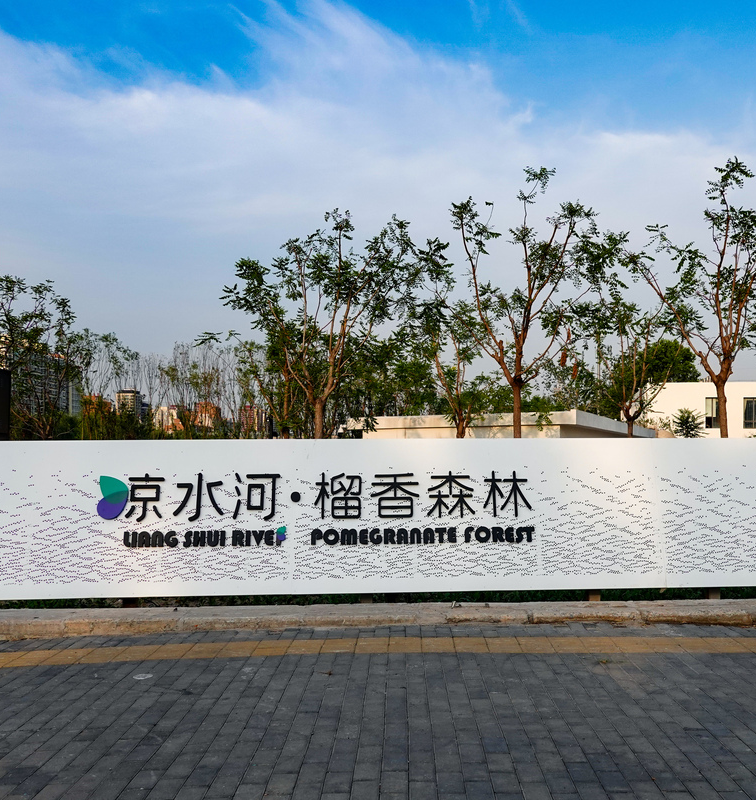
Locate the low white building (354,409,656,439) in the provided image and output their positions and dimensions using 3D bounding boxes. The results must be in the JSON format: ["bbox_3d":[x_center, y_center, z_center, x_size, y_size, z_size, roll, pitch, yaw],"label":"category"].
[{"bbox_3d":[7.300,2.500,38.000,9.200,3.100,19.000,-2,-4,27],"label":"low white building"}]

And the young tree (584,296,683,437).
[{"bbox_3d":[4.810,0.175,15.000,1.950,4.232,1.950,0,-4,0],"label":"young tree"}]

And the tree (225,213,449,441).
[{"bbox_3d":[-0.600,-0.340,11.300,3.193,4.674,3.193,0,-4,0],"label":"tree"}]

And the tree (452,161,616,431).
[{"bbox_3d":[2.279,-0.672,11.500,2.415,5.370,2.415,0,-4,0],"label":"tree"}]

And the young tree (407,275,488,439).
[{"bbox_3d":[1.234,-0.019,13.800,1.556,4.430,1.768,0,-4,0],"label":"young tree"}]

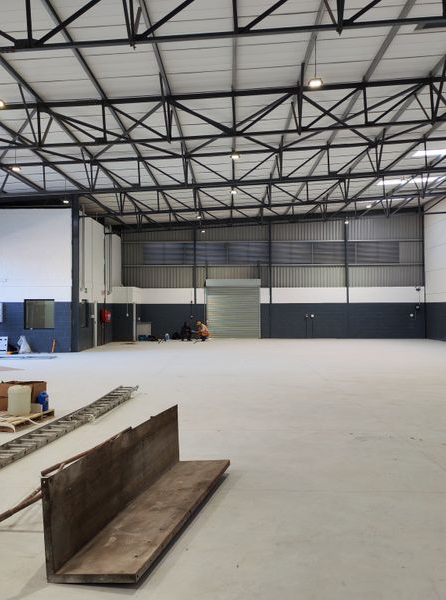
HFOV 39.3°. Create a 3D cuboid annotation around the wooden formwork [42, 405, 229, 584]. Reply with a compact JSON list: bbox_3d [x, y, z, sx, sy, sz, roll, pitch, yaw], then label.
[{"bbox_3d":[-0.506,1.359,4.982,0.556,0.615,2.720,-5,-1,12],"label":"wooden formwork"}]

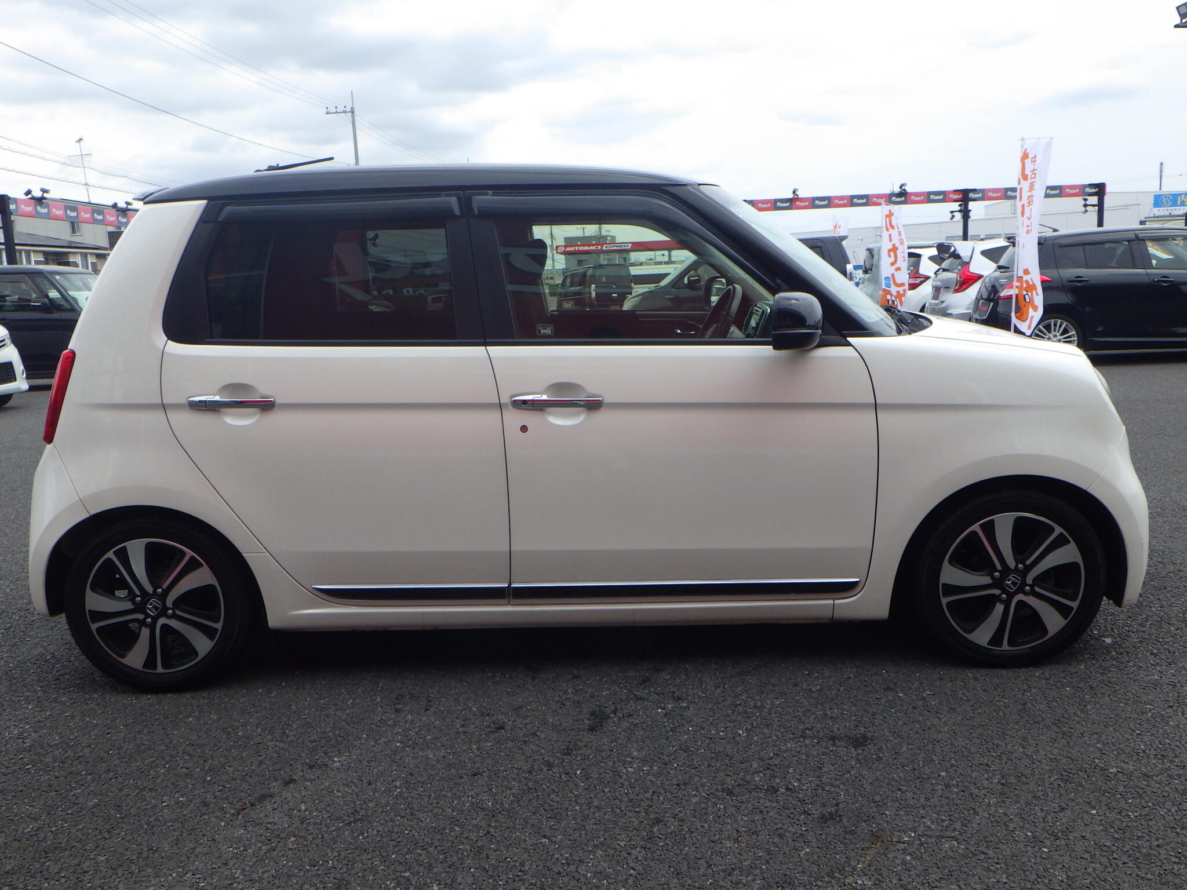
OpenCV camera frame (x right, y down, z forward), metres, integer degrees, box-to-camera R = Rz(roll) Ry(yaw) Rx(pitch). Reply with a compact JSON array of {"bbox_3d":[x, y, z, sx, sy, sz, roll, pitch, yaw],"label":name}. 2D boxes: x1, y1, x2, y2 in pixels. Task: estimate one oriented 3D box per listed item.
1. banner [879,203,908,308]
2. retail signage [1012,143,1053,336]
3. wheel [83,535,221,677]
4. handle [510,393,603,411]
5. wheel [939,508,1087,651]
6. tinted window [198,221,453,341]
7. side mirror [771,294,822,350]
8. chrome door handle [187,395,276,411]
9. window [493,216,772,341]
[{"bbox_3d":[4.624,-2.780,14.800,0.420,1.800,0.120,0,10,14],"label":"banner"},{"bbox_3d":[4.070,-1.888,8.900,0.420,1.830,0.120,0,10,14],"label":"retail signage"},{"bbox_3d":[-1.300,0.470,2.905,0.415,0.415,0.135,-2,10,1],"label":"wheel"},{"bbox_3d":[-0.102,-0.120,2.701,0.257,0.045,0.050,0,10,1],"label":"handle"},{"bbox_3d":[1.218,0.389,2.852,0.415,0.415,0.135,-2,10,1],"label":"wheel"},{"bbox_3d":[-0.748,-0.475,2.744,0.717,0.359,0.040,0,-2,1],"label":"tinted window"},{"bbox_3d":[0.550,-0.334,2.592,0.120,0.165,0.210,-2,10,1],"label":"side mirror"},{"bbox_3d":[-1.021,-0.119,2.715,0.247,0.041,0.050,0,10,1],"label":"chrome door handle"},{"bbox_3d":[0.128,-0.478,2.731,0.825,0.368,0.040,0,-2,1],"label":"window"}]

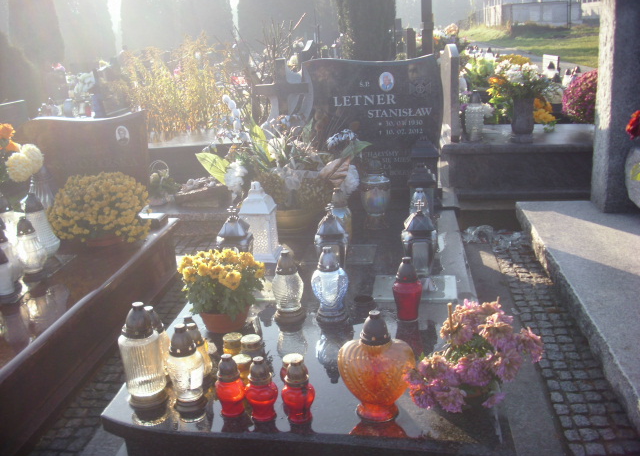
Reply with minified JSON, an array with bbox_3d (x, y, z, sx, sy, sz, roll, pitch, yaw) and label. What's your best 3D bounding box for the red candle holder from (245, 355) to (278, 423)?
[{"bbox_3d":[-0.158,0.436,1.873,0.090,0.177,0.090,-1,16,7],"label":"red candle holder"}]

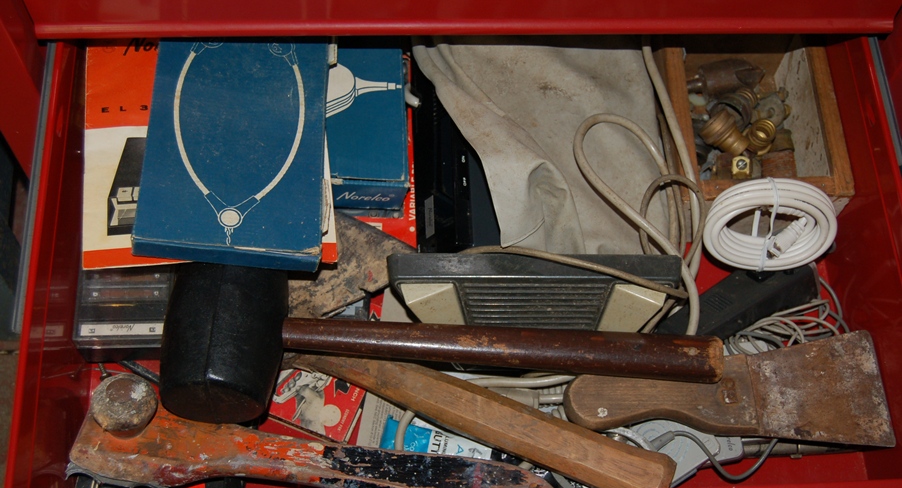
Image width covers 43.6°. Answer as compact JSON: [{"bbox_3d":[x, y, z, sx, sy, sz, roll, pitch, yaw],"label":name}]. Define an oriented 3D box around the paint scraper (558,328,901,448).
[{"bbox_3d":[0.182,0.098,0.749,0.217,0.024,0.079,-1,66,-4],"label":"paint scraper"}]

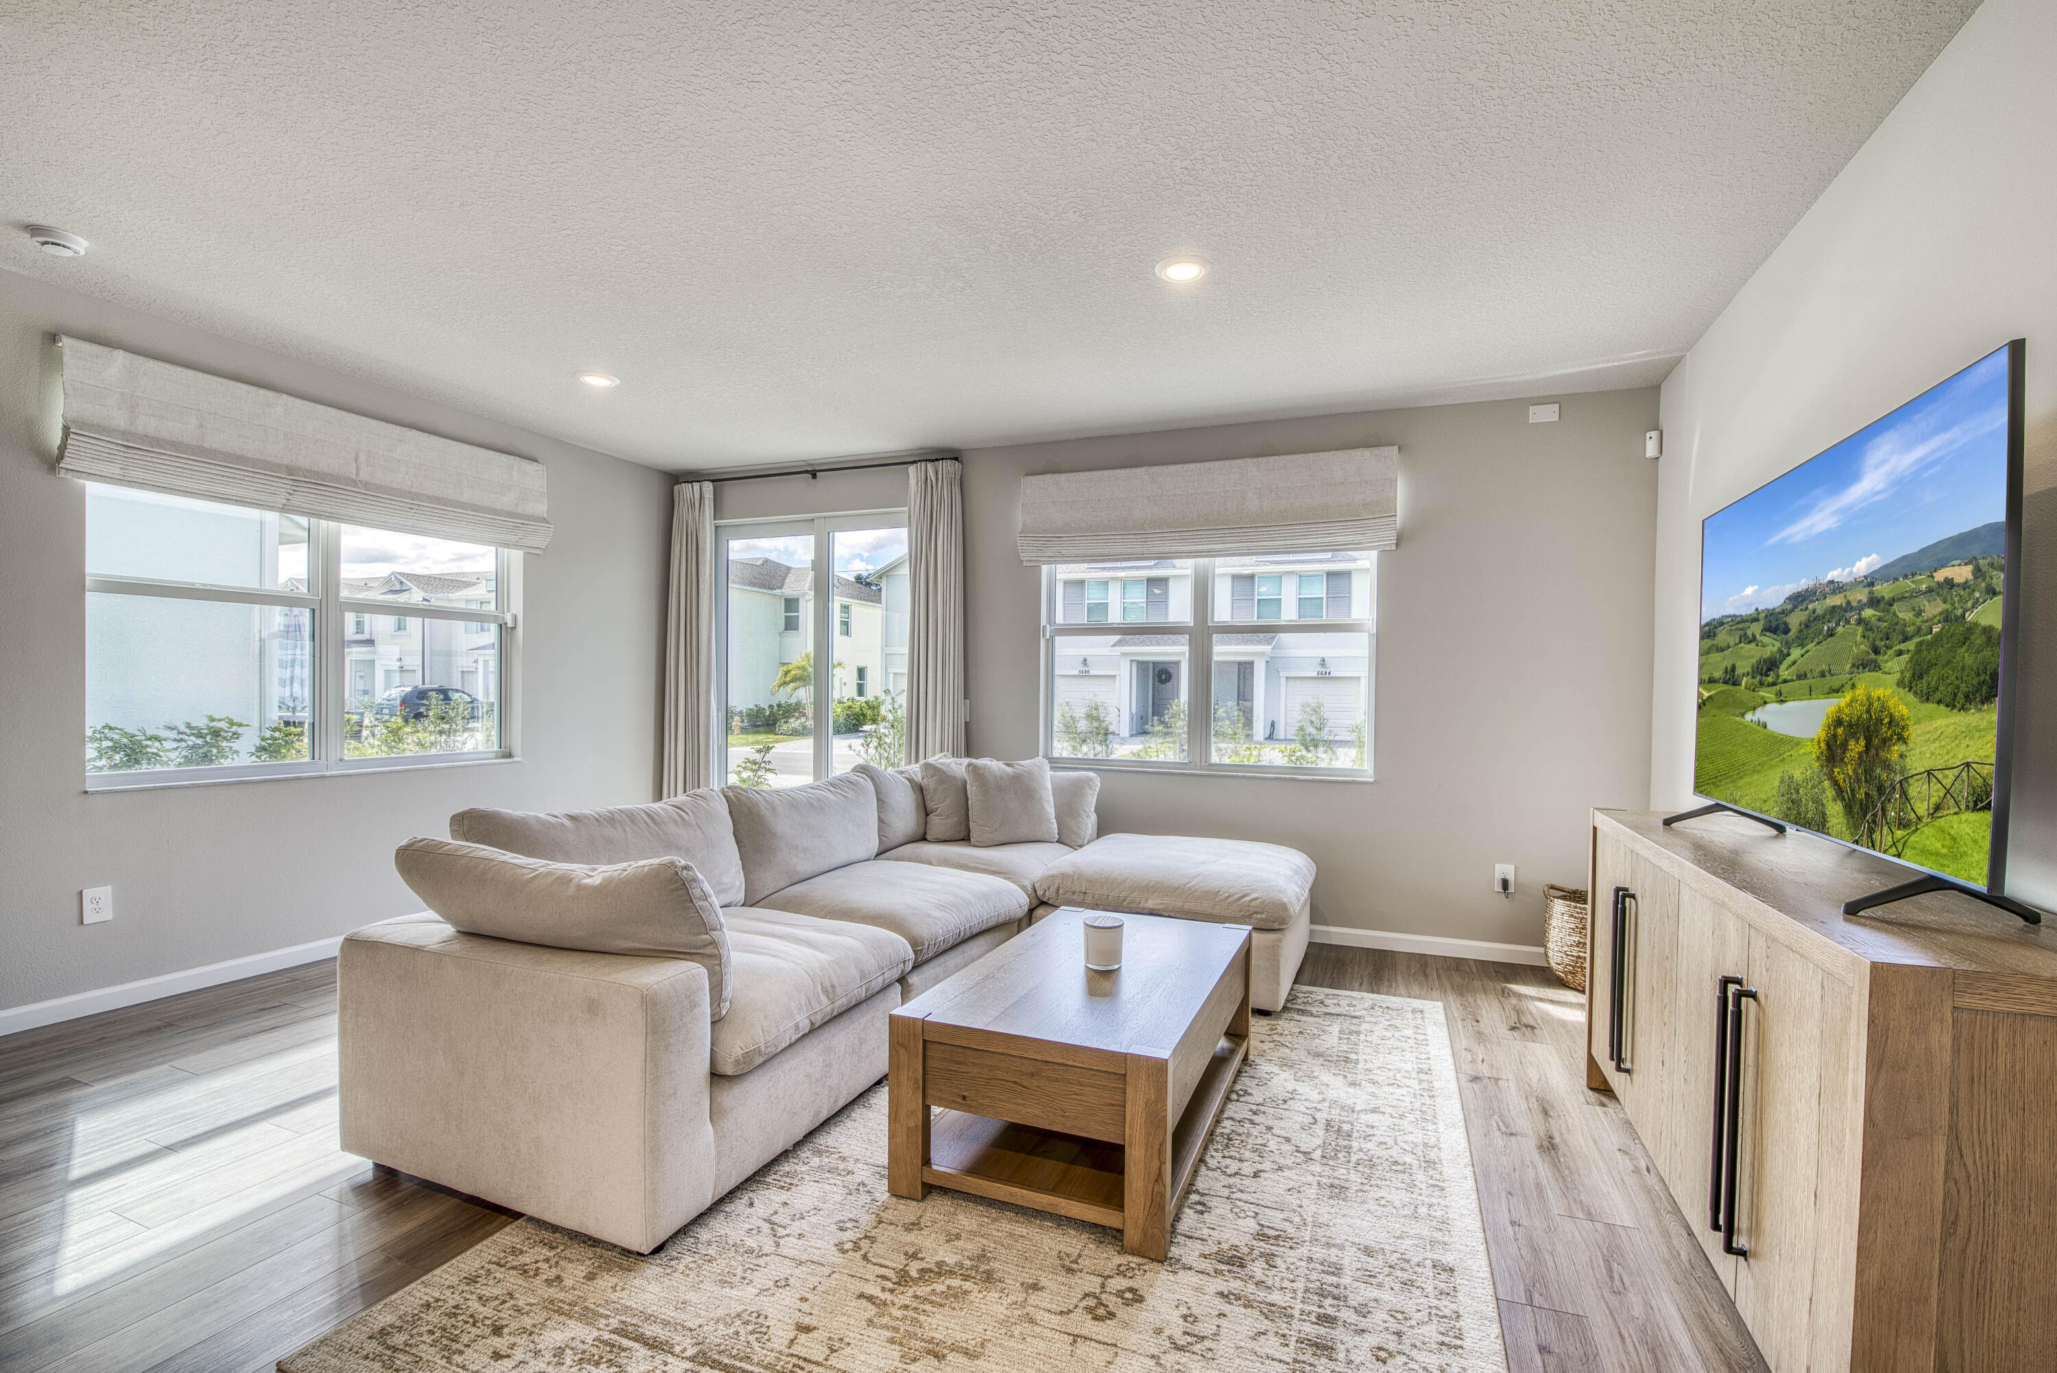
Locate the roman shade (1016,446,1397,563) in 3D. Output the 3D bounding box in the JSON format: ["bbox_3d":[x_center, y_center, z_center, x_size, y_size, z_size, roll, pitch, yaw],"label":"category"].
[{"bbox_3d":[0.904,-0.950,4.665,2.033,0.524,0.110,1,0,21],"label":"roman shade"}]

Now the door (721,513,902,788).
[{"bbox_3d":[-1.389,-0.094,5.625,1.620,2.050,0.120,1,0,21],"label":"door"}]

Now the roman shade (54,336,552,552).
[{"bbox_3d":[-3.214,-1.039,4.101,0.110,0.526,2.032,1,0,22],"label":"roman shade"}]

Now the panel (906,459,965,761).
[{"bbox_3d":[-0.570,-0.025,5.180,0.370,2.640,0.130,1,0,21],"label":"panel"}]

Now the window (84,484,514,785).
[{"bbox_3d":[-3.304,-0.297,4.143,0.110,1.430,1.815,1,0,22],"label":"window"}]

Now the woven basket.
[{"bbox_3d":[2.502,1.111,3.786,0.420,0.470,0.420,1,0,22],"label":"woven basket"}]

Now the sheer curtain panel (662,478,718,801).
[{"bbox_3d":[-2.324,-0.050,5.847,0.433,2.643,0.130,1,0,21],"label":"sheer curtain panel"}]

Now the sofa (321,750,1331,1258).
[{"bbox_3d":[-0.216,0.851,3.353,2.330,0.925,3.140,1,0,22],"label":"sofa"}]

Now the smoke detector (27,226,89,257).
[{"bbox_3d":[-3.217,-1.466,2.841,0.136,0.046,0.136,1,0,22],"label":"smoke detector"}]

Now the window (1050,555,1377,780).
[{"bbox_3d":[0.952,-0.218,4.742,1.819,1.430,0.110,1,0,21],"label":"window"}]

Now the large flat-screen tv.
[{"bbox_3d":[1.824,-0.066,2.009,0.280,0.926,1.458,1,0,23],"label":"large flat-screen tv"}]

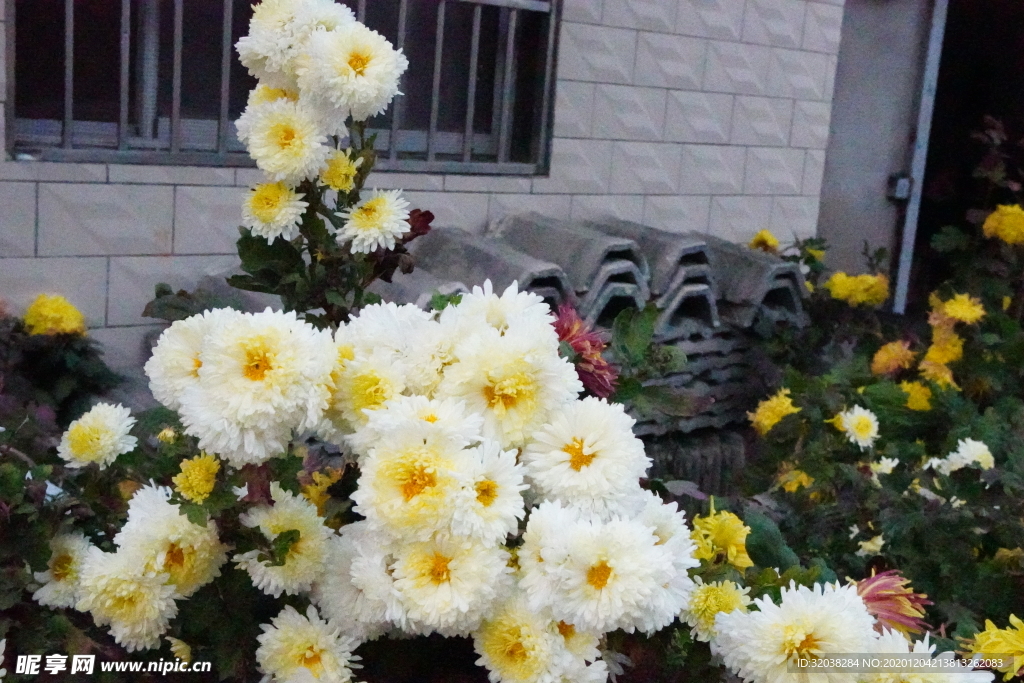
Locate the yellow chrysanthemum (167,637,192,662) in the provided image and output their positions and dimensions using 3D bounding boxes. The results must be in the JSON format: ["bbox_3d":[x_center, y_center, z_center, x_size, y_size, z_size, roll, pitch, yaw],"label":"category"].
[{"bbox_3d":[-0.262,0.244,1.100,0.026,0.026,0.020,2,-23,-13],"label":"yellow chrysanthemum"}]

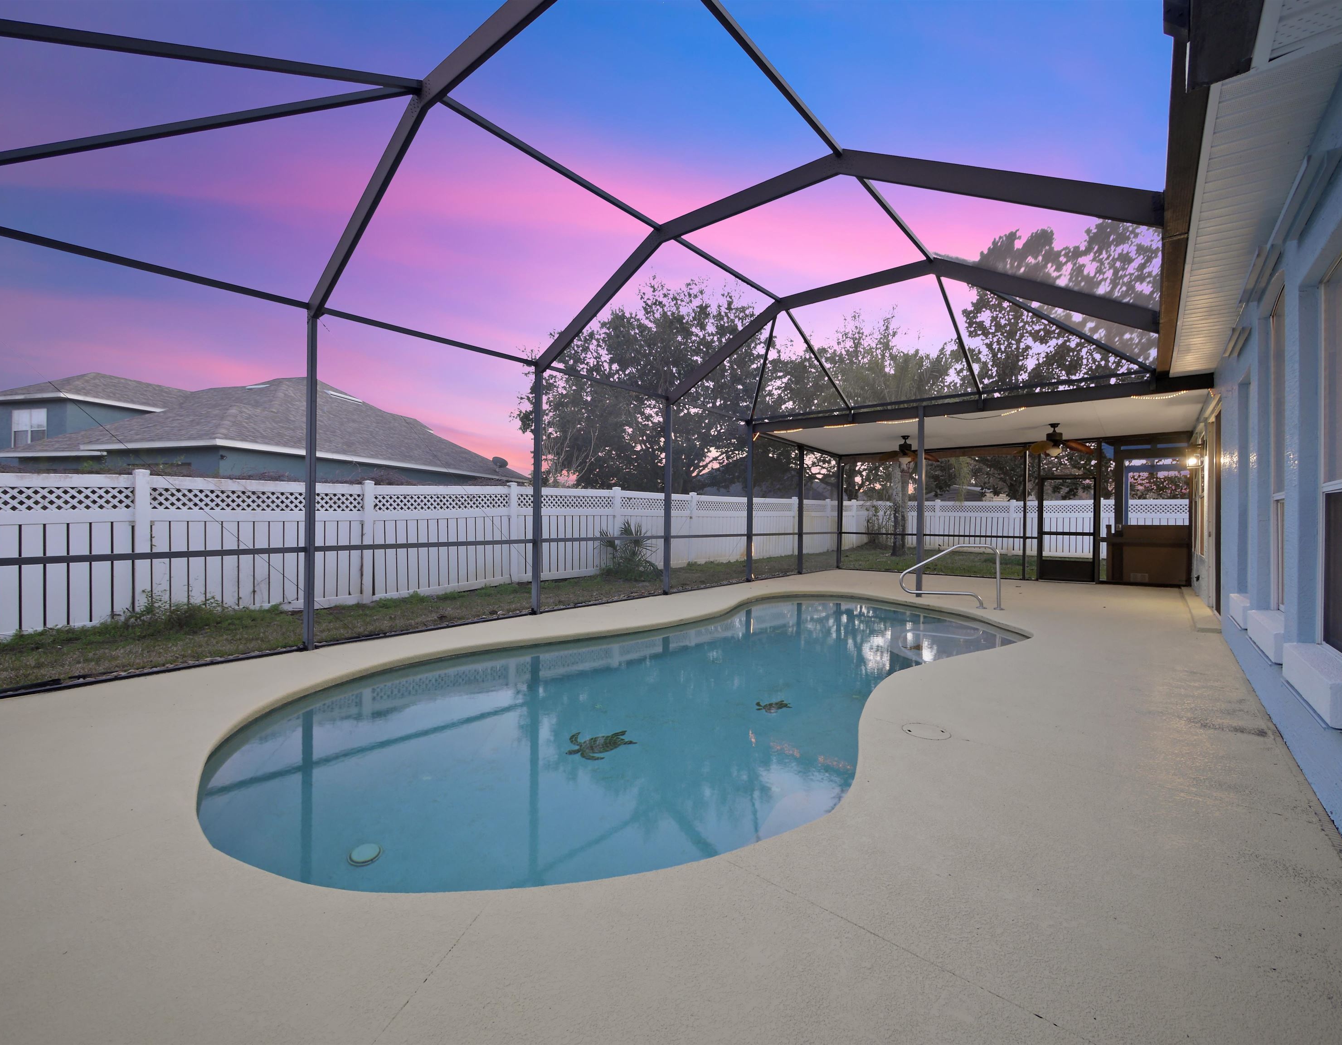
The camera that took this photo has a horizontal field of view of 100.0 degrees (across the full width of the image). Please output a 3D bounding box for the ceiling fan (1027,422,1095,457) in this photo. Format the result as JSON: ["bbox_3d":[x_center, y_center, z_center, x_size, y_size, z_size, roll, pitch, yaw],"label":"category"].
[{"bbox_3d":[6.293,-1.353,9.228,1.170,0.540,1.170,0,0,41],"label":"ceiling fan"}]

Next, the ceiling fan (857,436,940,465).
[{"bbox_3d":[4.498,-1.383,10.781,1.170,0.540,1.170,0,0,41],"label":"ceiling fan"}]

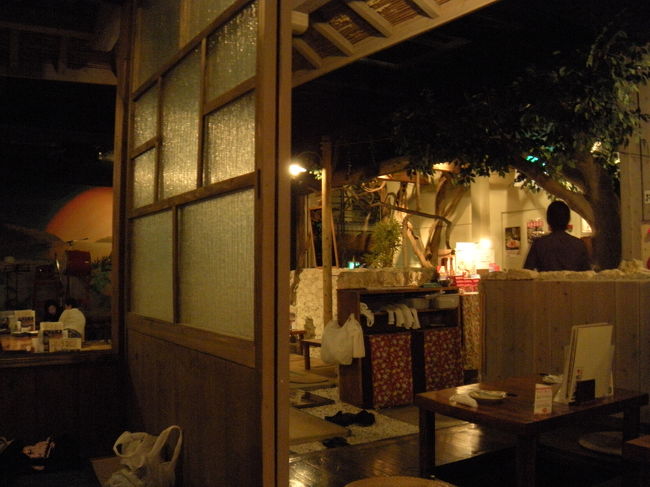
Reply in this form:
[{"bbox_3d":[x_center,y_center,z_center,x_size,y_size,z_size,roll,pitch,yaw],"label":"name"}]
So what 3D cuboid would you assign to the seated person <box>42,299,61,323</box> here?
[{"bbox_3d":[-3.872,1.212,9.283,0.440,0.840,0.520,1,-3,-31],"label":"seated person"}]

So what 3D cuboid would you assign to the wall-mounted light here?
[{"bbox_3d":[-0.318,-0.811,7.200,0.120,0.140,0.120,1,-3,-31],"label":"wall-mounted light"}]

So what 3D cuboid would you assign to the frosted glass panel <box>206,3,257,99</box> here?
[{"bbox_3d":[-0.297,-0.583,2.044,0.020,0.228,0.403,1,-3,-31],"label":"frosted glass panel"}]

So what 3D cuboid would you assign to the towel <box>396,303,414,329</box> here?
[{"bbox_3d":[0.674,0.611,5.500,0.140,0.200,0.130,1,-3,-31],"label":"towel"}]

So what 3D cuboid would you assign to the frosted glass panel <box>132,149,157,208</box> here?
[{"bbox_3d":[-0.788,-0.279,2.863,0.020,0.239,0.376,1,-3,-31],"label":"frosted glass panel"}]

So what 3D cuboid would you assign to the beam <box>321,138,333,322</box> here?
[{"bbox_3d":[0.028,0.044,7.300,0.110,2.460,0.110,1,-3,-31],"label":"beam"}]

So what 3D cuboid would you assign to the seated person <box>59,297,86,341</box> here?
[{"bbox_3d":[-3.280,1.118,8.483,0.440,0.840,0.520,1,-3,-31],"label":"seated person"}]

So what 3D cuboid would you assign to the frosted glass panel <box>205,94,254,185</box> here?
[{"bbox_3d":[-0.303,-0.315,2.042,0.020,0.246,0.409,1,-3,-31],"label":"frosted glass panel"}]

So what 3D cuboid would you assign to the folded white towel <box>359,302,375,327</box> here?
[{"bbox_3d":[0.335,0.573,5.300,0.130,0.190,0.130,1,-3,-31],"label":"folded white towel"}]

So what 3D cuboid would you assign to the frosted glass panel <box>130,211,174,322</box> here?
[{"bbox_3d":[-0.730,0.093,2.749,0.020,0.436,0.622,1,-3,-31],"label":"frosted glass panel"}]

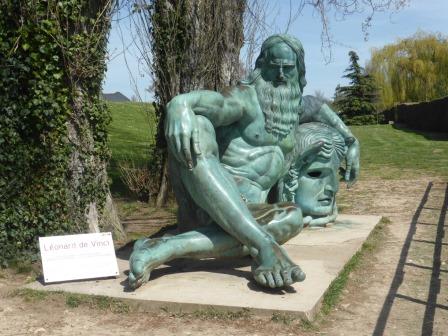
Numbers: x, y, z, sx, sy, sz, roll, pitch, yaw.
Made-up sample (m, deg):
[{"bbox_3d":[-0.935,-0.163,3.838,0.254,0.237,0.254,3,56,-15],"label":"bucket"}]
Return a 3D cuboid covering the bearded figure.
[{"bbox_3d":[0.400,-0.260,7.050,2.150,2.250,3.000,1,5,7],"label":"bearded figure"}]

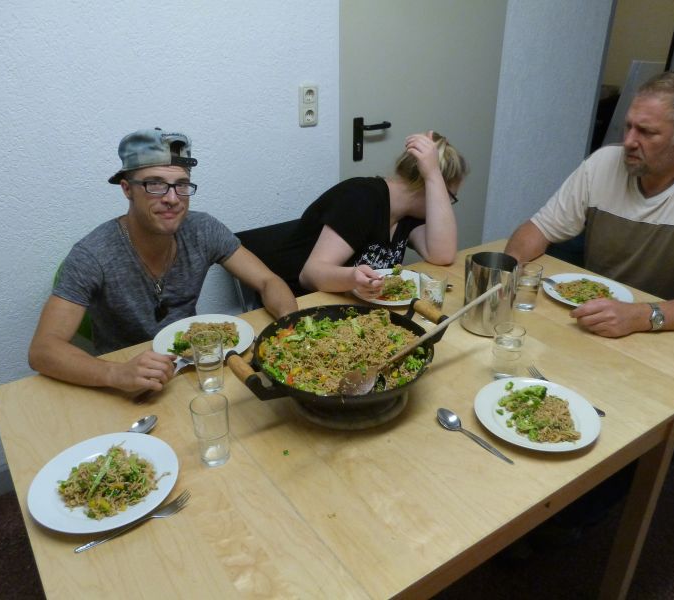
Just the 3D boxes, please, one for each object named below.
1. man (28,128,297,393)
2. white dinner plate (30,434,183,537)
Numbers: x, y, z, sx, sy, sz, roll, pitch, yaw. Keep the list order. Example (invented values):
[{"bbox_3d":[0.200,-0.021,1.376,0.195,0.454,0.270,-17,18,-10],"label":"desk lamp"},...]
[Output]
[{"bbox_3d":[-0.452,0.196,1.542,0.640,1.240,0.700,-17,30,-31],"label":"man"},{"bbox_3d":[-0.402,0.317,1.012,0.248,0.024,0.248,0,25,0],"label":"white dinner plate"}]

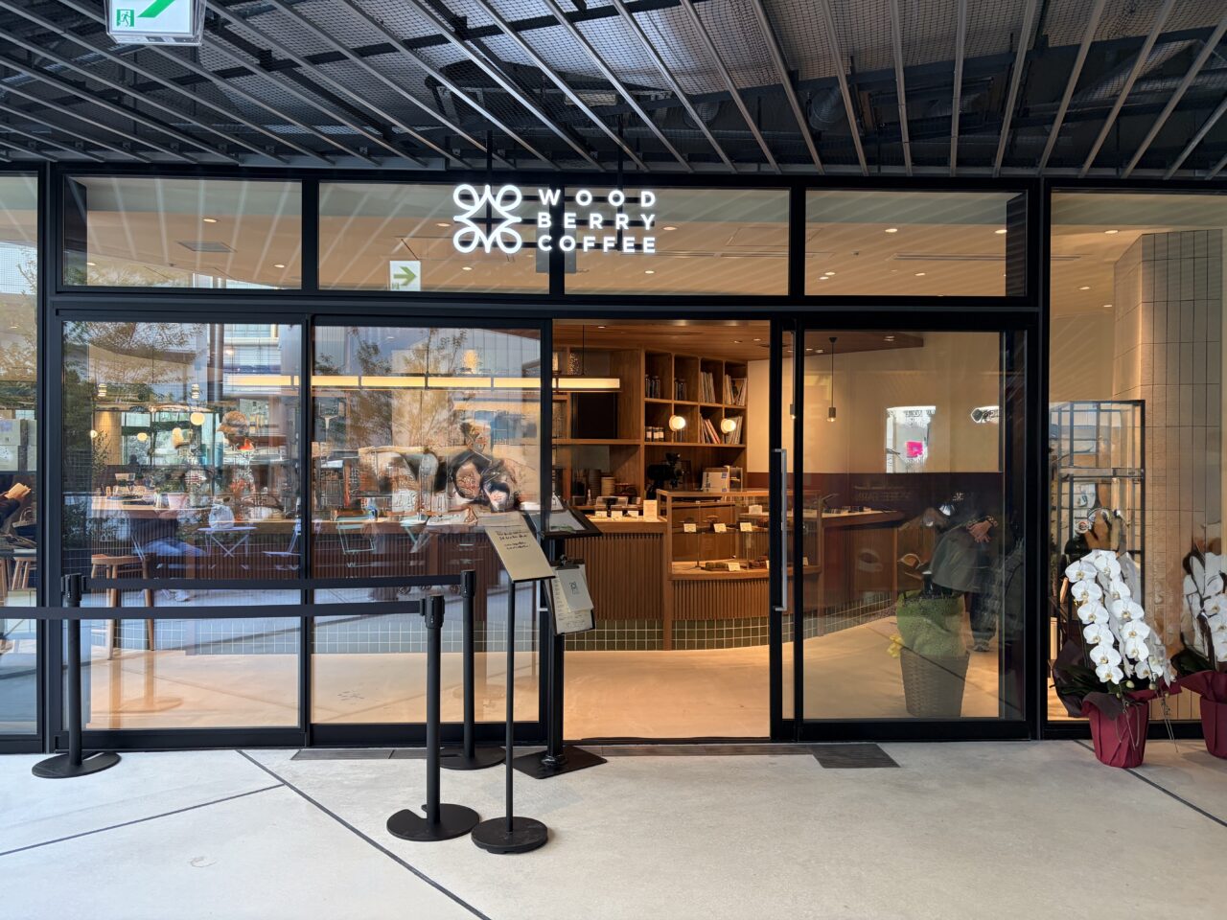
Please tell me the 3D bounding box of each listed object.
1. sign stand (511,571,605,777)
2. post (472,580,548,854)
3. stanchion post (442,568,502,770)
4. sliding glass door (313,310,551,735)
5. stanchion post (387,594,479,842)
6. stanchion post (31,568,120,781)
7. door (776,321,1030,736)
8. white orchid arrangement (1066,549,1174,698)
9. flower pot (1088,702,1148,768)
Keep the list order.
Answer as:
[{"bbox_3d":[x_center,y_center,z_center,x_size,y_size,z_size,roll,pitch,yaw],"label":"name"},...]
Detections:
[{"bbox_3d":[-0.285,0.924,4.513,0.410,1.100,0.310,0,0,-38],"label":"sign stand"},{"bbox_3d":[-0.398,0.963,3.575,0.298,1.020,0.298,0,0,-3],"label":"post"},{"bbox_3d":[-0.707,1.013,4.548,0.368,0.920,0.368,0,0,-3],"label":"stanchion post"},{"bbox_3d":[-0.949,0.367,4.798,1.262,2.206,0.070,0,0,-3],"label":"sliding glass door"},{"bbox_3d":[-0.726,1.012,3.739,0.372,0.920,0.372,0,0,-3],"label":"stanchion post"},{"bbox_3d":[-2.593,1.008,4.458,0.372,0.920,0.372,0,0,-3],"label":"stanchion post"},{"bbox_3d":[1.540,0.368,4.887,1.380,2.226,0.080,0,0,-3],"label":"door"},{"bbox_3d":[2.452,0.782,4.460,0.500,0.690,0.380,0,0,14],"label":"white orchid arrangement"},{"bbox_3d":[2.495,1.344,4.543,0.270,0.275,0.270,0,0,0],"label":"flower pot"}]

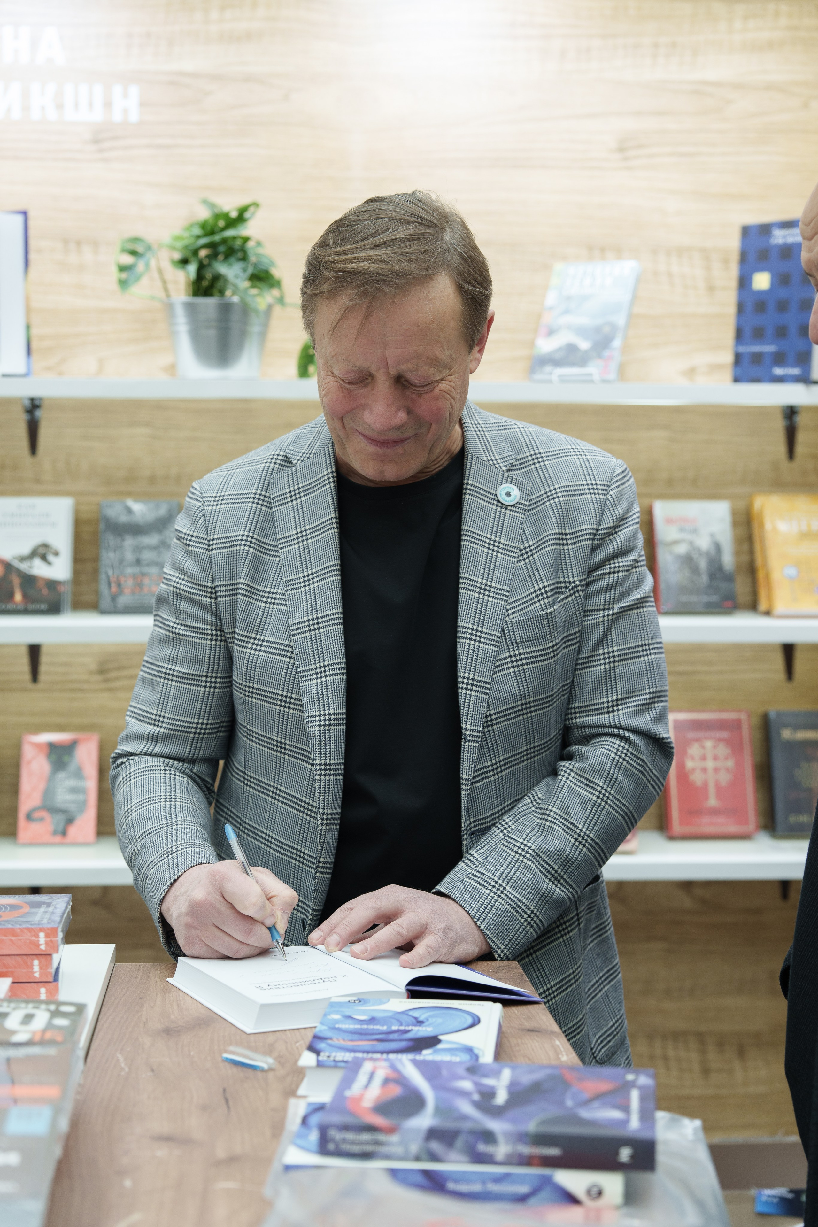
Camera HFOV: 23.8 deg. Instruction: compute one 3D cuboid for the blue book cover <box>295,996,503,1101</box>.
[{"bbox_3d":[-0.002,0.372,1.669,0.157,0.024,0.216,1,3,5],"label":"blue book cover"}]

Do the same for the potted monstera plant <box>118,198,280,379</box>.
[{"bbox_3d":[-0.359,-0.557,3.350,0.287,0.307,0.240,0,3,-5],"label":"potted monstera plant"}]

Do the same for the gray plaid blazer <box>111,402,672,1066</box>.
[{"bbox_3d":[-0.018,0.162,2.085,0.590,0.770,0.450,0,3,-2],"label":"gray plaid blazer"}]

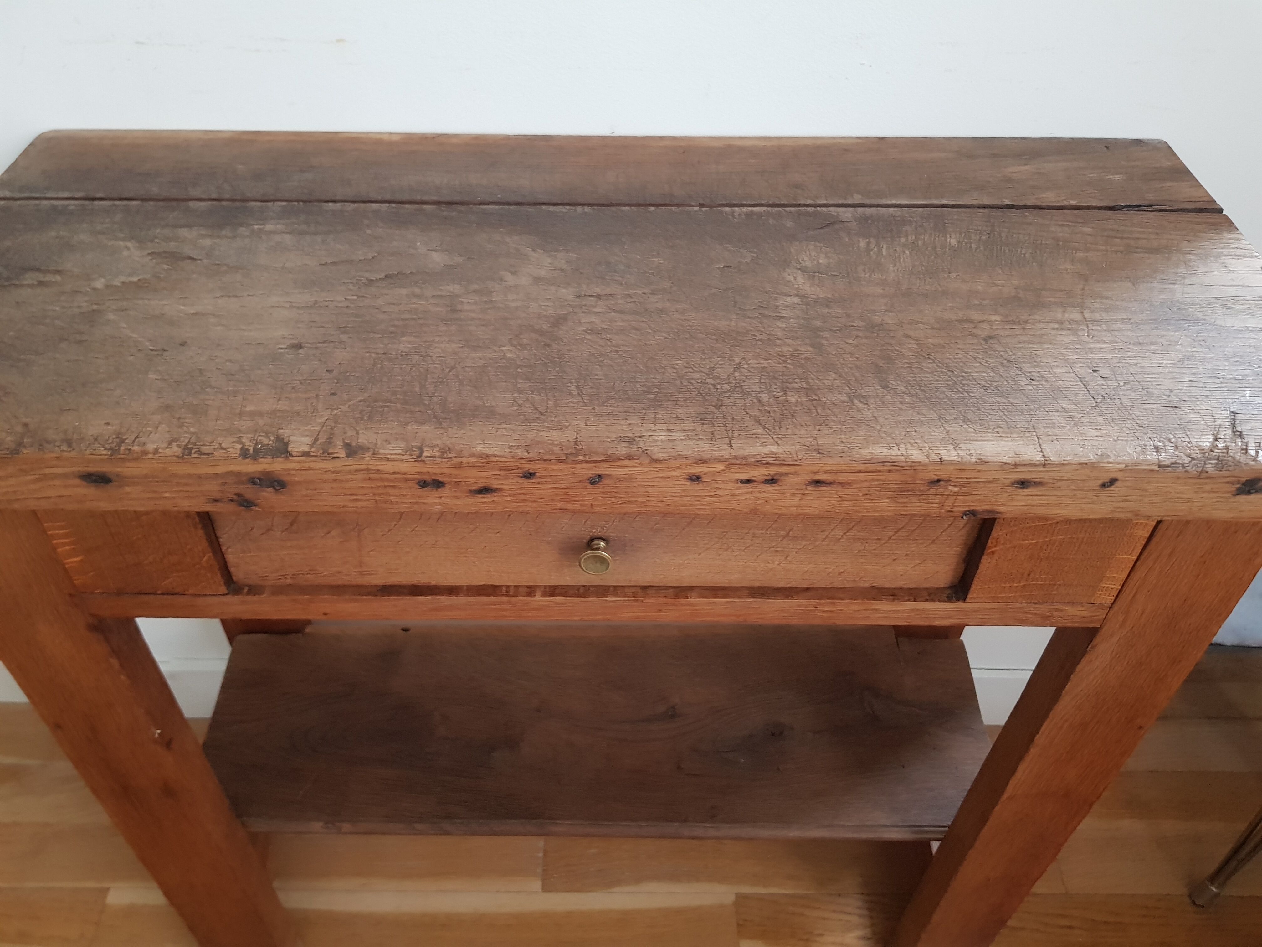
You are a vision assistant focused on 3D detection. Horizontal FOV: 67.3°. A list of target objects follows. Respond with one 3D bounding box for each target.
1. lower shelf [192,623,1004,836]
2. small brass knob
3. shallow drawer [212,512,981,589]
[{"bbox_3d":[-0.031,0.236,0.938,0.750,0.025,0.242,1,45,0],"label":"lower shelf"},{"bbox_3d":[-0.019,0.044,0.521,0.018,0.019,0.016,1,45,0],"label":"small brass knob"},{"bbox_3d":[-0.019,-0.046,0.607,0.422,0.085,0.233,1,45,0],"label":"shallow drawer"}]

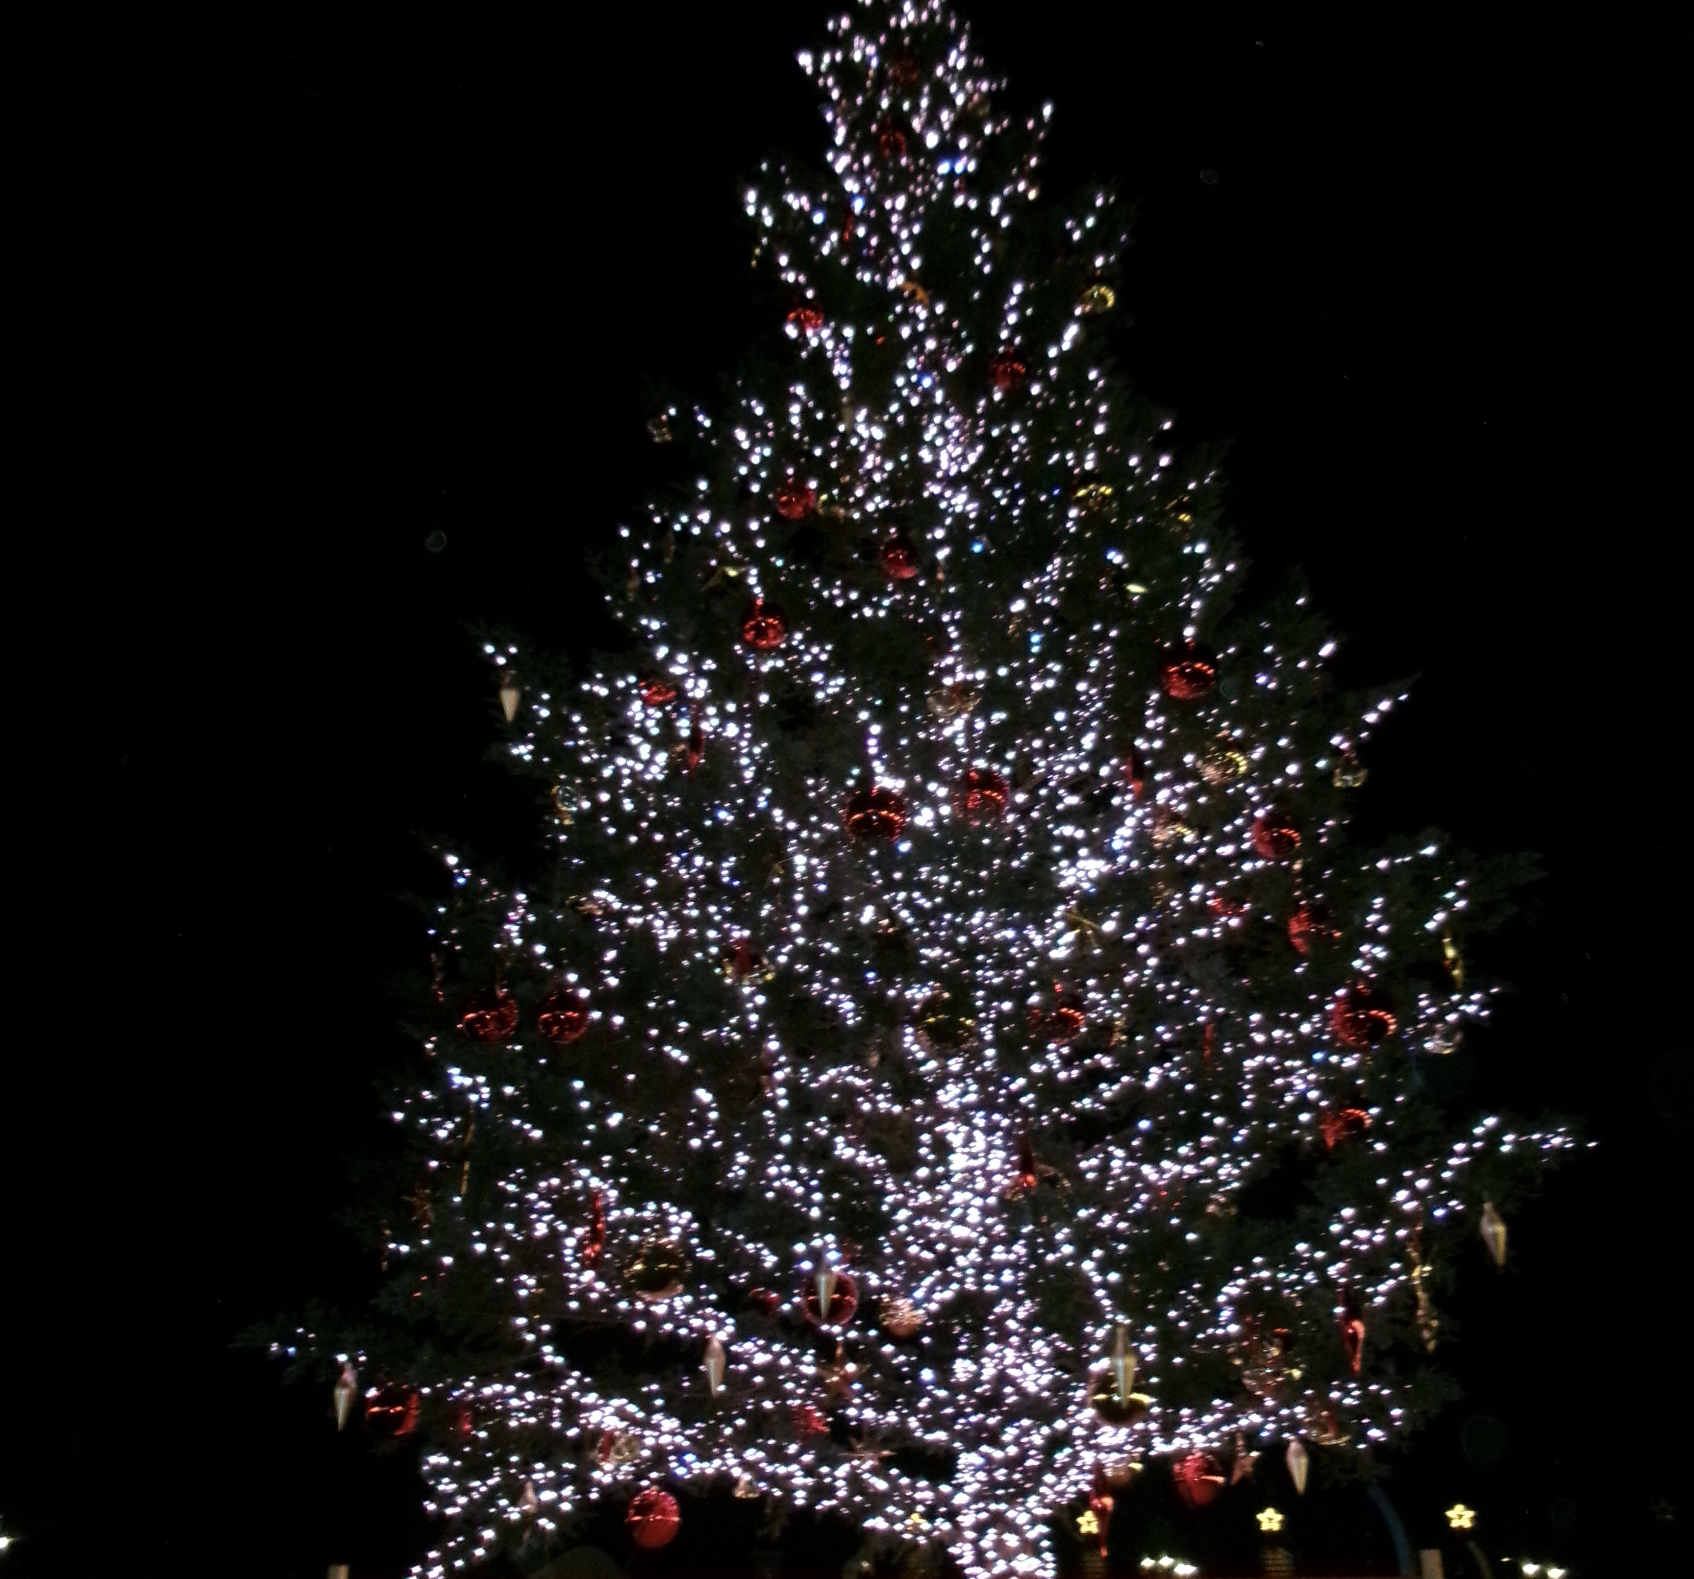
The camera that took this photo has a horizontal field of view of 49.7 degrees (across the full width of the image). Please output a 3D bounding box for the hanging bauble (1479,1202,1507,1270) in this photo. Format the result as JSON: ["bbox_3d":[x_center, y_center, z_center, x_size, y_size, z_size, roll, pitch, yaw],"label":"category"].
[{"bbox_3d":[3.072,2.116,8.678,0.130,0.327,0.130,0,-25,0],"label":"hanging bauble"}]

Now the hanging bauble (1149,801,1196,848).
[{"bbox_3d":[1.528,0.166,8.600,0.220,0.229,0.220,0,-25,0],"label":"hanging bauble"}]

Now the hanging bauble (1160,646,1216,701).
[{"bbox_3d":[1.607,-0.548,8.600,0.262,0.272,0.262,0,-25,0],"label":"hanging bauble"}]

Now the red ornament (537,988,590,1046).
[{"bbox_3d":[-1.406,1.117,9.039,0.249,0.279,0.249,0,-25,0],"label":"red ornament"}]

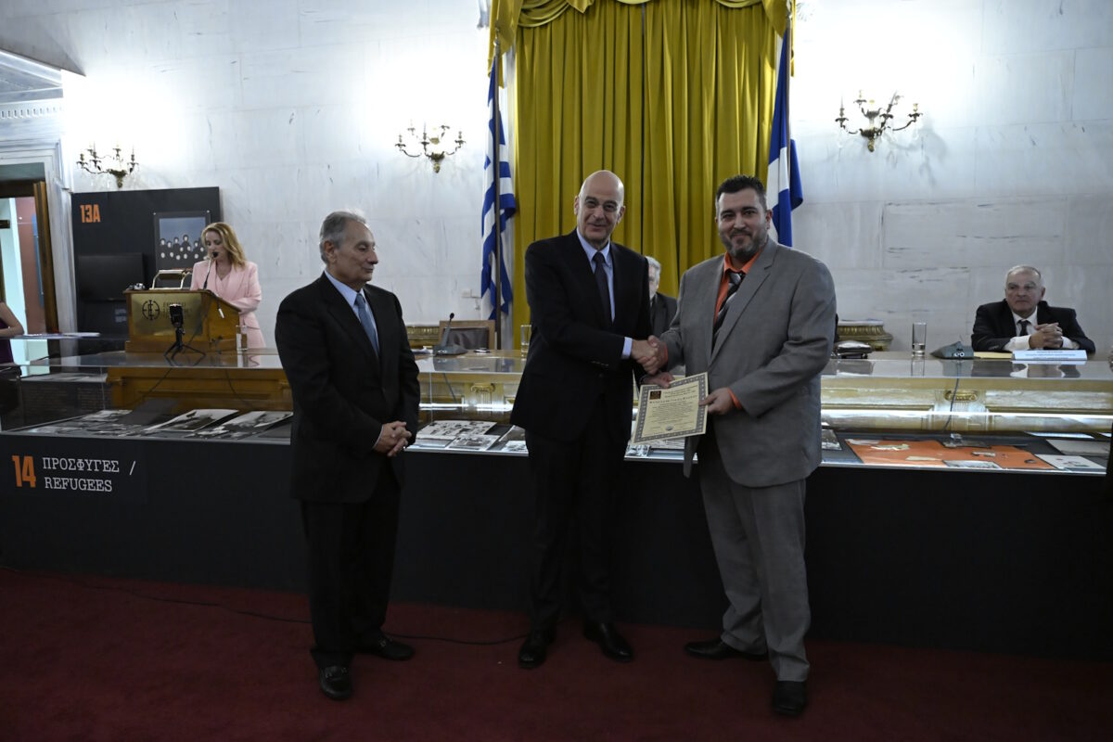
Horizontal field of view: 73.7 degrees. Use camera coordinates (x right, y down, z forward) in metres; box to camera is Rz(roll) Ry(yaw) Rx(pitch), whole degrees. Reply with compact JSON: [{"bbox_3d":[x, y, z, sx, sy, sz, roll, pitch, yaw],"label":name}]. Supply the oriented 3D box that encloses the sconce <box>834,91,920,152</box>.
[{"bbox_3d":[2.147,-1.658,4.956,0.520,0.365,0.280,1,5,12],"label":"sconce"}]

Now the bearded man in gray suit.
[{"bbox_3d":[0.657,0.214,2.597,0.620,1.780,0.520,3,6,36],"label":"bearded man in gray suit"}]

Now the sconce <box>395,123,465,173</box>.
[{"bbox_3d":[-0.963,-1.688,5.641,0.520,0.365,0.280,1,5,12],"label":"sconce"}]

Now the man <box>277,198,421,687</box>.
[{"bbox_3d":[-0.748,0.279,2.641,0.430,1.660,0.510,4,6,42],"label":"man"}]

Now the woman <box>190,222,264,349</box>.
[{"bbox_3d":[-2.290,-0.182,5.167,0.480,1.680,0.400,0,5,8],"label":"woman"}]

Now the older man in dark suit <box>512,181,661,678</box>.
[{"bbox_3d":[0.117,0.171,2.793,0.540,1.840,0.480,-3,5,-27],"label":"older man in dark suit"}]

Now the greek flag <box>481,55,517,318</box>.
[{"bbox_3d":[-0.416,-1.319,5.325,0.260,1.840,0.220,1,5,12],"label":"greek flag"}]

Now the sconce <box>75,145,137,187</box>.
[{"bbox_3d":[-3.785,-1.724,6.263,0.520,0.365,0.280,1,5,12],"label":"sconce"}]

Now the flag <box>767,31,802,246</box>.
[{"bbox_3d":[1.510,-1.294,4.901,0.260,1.840,0.220,1,5,12],"label":"flag"}]

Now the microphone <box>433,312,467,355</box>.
[{"bbox_3d":[-0.591,-0.203,4.090,0.140,0.235,0.190,1,5,12],"label":"microphone"}]

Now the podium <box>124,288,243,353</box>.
[{"bbox_3d":[-2.313,-0.306,4.586,0.580,0.370,0.340,1,5,12],"label":"podium"}]

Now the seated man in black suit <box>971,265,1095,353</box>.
[{"bbox_3d":[2.504,0.085,3.923,0.600,1.260,0.750,1,5,12],"label":"seated man in black suit"}]

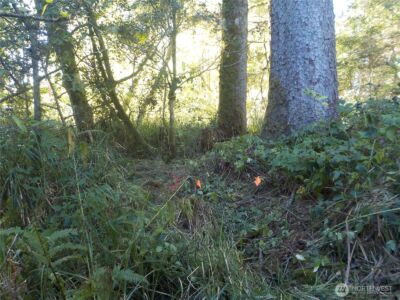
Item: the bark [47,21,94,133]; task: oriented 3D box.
[{"bbox_3d":[-2.716,-1.548,7.300,0.440,2.360,0.420,-15,3,0],"label":"bark"}]

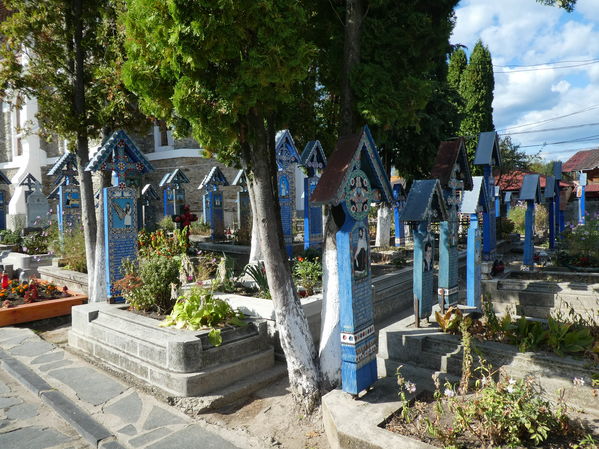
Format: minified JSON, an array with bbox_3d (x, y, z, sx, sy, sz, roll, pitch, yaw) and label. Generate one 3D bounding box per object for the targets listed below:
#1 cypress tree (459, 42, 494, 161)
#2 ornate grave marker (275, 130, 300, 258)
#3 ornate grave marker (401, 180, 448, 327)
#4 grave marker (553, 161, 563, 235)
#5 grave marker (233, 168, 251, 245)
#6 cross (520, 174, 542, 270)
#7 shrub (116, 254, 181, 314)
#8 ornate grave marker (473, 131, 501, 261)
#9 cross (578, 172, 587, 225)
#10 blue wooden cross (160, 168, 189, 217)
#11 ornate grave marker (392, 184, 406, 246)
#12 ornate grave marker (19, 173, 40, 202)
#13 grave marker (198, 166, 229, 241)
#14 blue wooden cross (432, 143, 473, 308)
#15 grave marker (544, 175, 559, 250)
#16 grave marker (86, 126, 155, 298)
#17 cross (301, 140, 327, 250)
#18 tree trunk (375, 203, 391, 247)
[{"bbox_3d":[6.859,-3.498,16.234,1.400,7.200,1.400,2,4,23],"label":"cypress tree"},{"bbox_3d":[-0.308,-0.510,7.228,0.260,2.220,0.860,3,5,36],"label":"ornate grave marker"},{"bbox_3d":[1.102,0.253,3.619,0.220,1.260,0.630,3,5,36],"label":"ornate grave marker"},{"bbox_3d":[6.070,-0.577,9.768,0.206,1.773,0.464,3,4,38],"label":"grave marker"},{"bbox_3d":[-1.345,-0.401,9.743,0.240,1.750,0.620,3,5,36],"label":"grave marker"},{"bbox_3d":[3.199,-0.041,5.724,0.206,1.277,0.494,3,4,38],"label":"cross"},{"bbox_3d":[-1.628,0.637,4.475,0.515,0.588,0.536,3,4,38],"label":"shrub"},{"bbox_3d":[3.234,-0.492,7.128,0.270,2.220,0.800,3,5,36],"label":"ornate grave marker"},{"bbox_3d":[8.621,-0.720,12.649,0.206,1.688,0.464,3,4,38],"label":"cross"},{"bbox_3d":[-3.511,-0.651,11.839,0.270,1.880,0.820,3,5,36],"label":"blue wooden cross"},{"bbox_3d":[2.301,-0.200,9.554,0.240,1.420,0.540,3,5,36],"label":"ornate grave marker"},{"bbox_3d":[-8.351,-0.685,12.857,0.206,1.809,0.567,3,4,38],"label":"ornate grave marker"},{"bbox_3d":[-2.104,-0.517,10.340,0.260,1.840,0.800,3,5,36],"label":"grave marker"},{"bbox_3d":[1.436,0.008,3.922,0.206,1.632,0.536,3,4,38],"label":"blue wooden cross"},{"bbox_3d":[5.960,-0.276,9.743,0.260,1.760,0.660,3,5,36],"label":"grave marker"},{"bbox_3d":[-1.989,-0.068,4.588,0.206,1.907,0.721,3,4,38],"label":"grave marker"},{"bbox_3d":[0.262,-0.525,7.501,0.175,1.964,0.618,3,4,38],"label":"cross"},{"bbox_3d":[2.023,-0.017,9.964,0.350,1.120,0.350,1,4,11],"label":"tree trunk"}]

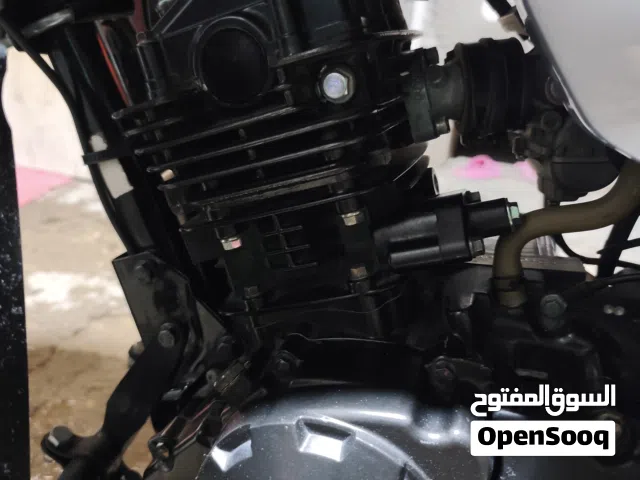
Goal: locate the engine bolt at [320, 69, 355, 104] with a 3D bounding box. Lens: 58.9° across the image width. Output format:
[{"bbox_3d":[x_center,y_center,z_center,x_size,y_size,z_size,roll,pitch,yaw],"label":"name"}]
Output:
[{"bbox_3d":[0.010,-0.093,0.342,0.021,0.021,0.012,-9,17,16],"label":"engine bolt"}]

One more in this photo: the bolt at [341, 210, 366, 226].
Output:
[{"bbox_3d":[0.020,-0.013,0.350,0.015,0.009,0.015,-9,17,16],"label":"bolt"}]

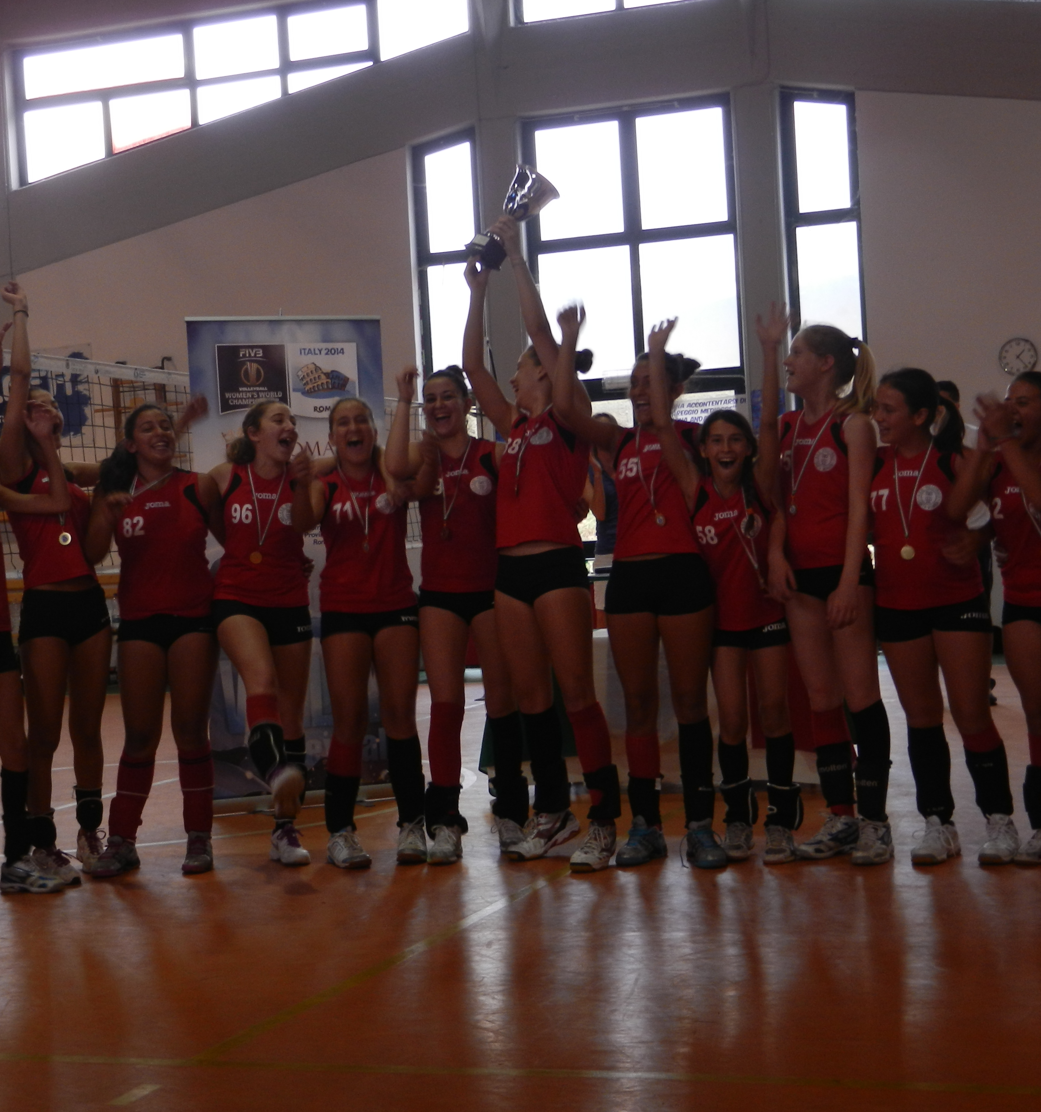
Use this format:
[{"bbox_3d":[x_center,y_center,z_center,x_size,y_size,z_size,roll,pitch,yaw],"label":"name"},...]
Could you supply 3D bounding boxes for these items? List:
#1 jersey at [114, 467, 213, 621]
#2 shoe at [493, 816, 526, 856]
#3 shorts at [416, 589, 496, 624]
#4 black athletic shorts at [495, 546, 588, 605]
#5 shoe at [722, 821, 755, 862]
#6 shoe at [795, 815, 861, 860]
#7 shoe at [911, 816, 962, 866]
[{"bbox_3d":[-1.264,-0.035,6.841,0.345,0.520,0.240,-3,0,-3],"label":"jersey"},{"bbox_3d":[-0.046,0.967,6.740,0.105,0.125,0.270,-3,1,-8],"label":"shoe"},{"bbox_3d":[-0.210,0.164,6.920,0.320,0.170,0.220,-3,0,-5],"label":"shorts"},{"bbox_3d":[0.071,0.073,6.562,0.315,0.190,0.220,-3,0,25],"label":"black athletic shorts"},{"bbox_3d":[0.726,0.930,6.398,0.100,0.125,0.260,-3,1,12],"label":"shoe"},{"bbox_3d":[1.054,0.954,6.581,0.270,0.125,0.105,-3,0,-34],"label":"shoe"},{"bbox_3d":[1.378,0.940,6.375,0.105,0.120,0.265,-3,0,35],"label":"shoe"}]

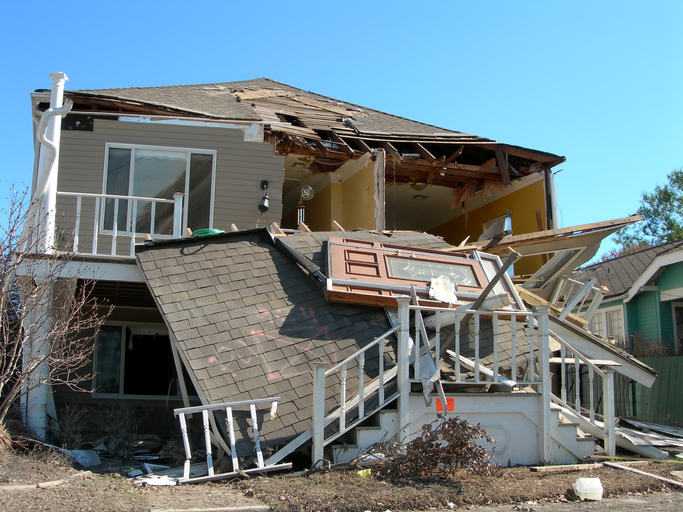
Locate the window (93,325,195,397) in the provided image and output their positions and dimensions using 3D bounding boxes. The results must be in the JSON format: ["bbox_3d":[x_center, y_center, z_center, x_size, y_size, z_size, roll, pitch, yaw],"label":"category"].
[{"bbox_3d":[-3.048,1.675,11.900,1.700,1.200,0.120,2,-10,-10],"label":"window"}]

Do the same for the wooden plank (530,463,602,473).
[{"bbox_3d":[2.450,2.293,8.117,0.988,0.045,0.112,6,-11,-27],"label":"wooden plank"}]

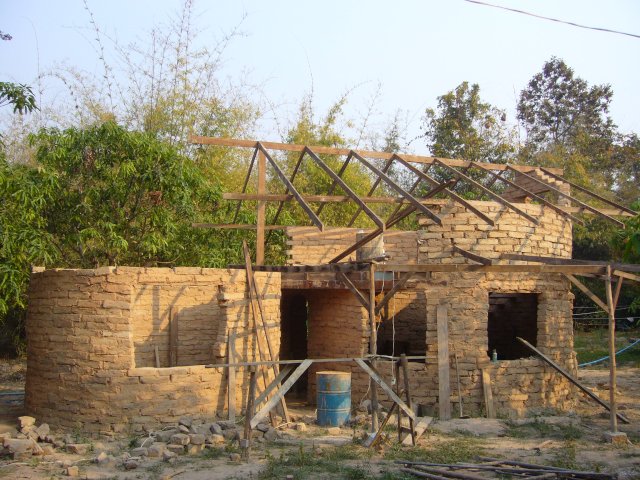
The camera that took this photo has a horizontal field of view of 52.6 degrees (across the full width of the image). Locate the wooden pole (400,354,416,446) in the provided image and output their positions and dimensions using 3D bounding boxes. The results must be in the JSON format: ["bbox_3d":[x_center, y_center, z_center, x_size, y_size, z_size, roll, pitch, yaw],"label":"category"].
[{"bbox_3d":[1.278,2.295,9.354,0.060,1.252,0.060,-6,-10,-1],"label":"wooden pole"}]

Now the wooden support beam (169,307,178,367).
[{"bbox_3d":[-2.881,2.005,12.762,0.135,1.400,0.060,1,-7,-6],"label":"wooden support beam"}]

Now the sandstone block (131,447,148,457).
[{"bbox_3d":[-2.426,2.861,8.777,0.225,0.110,0.160,1,-6,-6],"label":"sandstone block"}]

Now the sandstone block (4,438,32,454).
[{"bbox_3d":[-4.007,2.744,8.600,0.360,0.190,0.220,2,-7,-14],"label":"sandstone block"}]

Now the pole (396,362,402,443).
[{"bbox_3d":[1.156,2.351,9.440,0.050,1.155,0.050,-1,-7,0],"label":"pole"}]

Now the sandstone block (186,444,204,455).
[{"bbox_3d":[-1.701,2.872,8.888,0.220,0.120,0.170,1,-6,-6],"label":"sandstone block"}]

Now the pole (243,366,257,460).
[{"bbox_3d":[-0.899,2.232,8.285,0.075,1.157,0.075,4,-7,0],"label":"pole"}]

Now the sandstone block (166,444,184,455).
[{"bbox_3d":[-1.964,2.874,8.875,0.225,0.110,0.160,1,-6,-6],"label":"sandstone block"}]

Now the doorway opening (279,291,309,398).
[{"bbox_3d":[-0.490,2.009,12.327,0.600,2.051,0.300,1,-7,-6],"label":"doorway opening"}]

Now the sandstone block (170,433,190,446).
[{"bbox_3d":[-2.005,2.867,9.300,0.280,0.180,0.200,2,-7,-17],"label":"sandstone block"}]

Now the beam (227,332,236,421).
[{"bbox_3d":[-1.551,2.420,11.486,0.100,1.581,0.060,-1,-13,-6],"label":"beam"}]

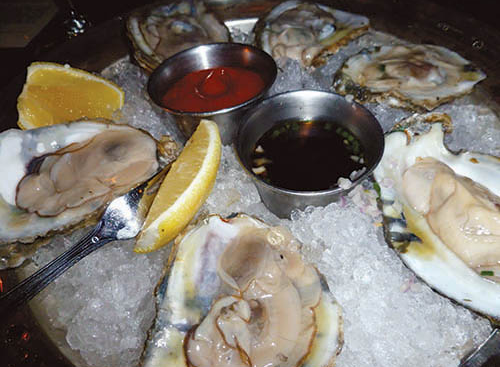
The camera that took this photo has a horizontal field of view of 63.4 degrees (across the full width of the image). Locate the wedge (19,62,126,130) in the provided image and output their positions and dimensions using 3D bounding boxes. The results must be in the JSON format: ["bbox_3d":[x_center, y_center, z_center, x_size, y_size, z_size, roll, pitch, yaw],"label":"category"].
[{"bbox_3d":[-0.104,-0.050,0.238,0.063,0.036,0.036,3,52,9],"label":"wedge"}]

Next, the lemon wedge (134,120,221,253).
[{"bbox_3d":[-0.033,0.002,0.190,0.030,0.030,0.071,16,64,18],"label":"lemon wedge"}]

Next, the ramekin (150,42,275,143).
[{"bbox_3d":[-0.017,-0.043,0.213,0.065,0.032,0.065,-4,48,4],"label":"ramekin"}]

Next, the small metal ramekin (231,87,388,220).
[{"bbox_3d":[0.027,-0.011,0.192,0.065,0.032,0.065,-4,51,4],"label":"small metal ramekin"}]

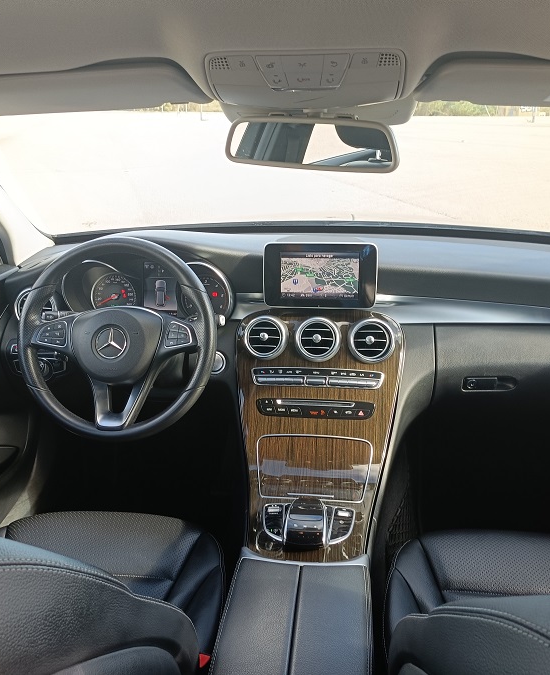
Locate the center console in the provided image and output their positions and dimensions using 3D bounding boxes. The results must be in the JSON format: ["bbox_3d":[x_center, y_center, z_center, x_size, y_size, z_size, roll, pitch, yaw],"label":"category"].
[{"bbox_3d":[0.066,0.084,1.139,0.325,0.420,0.490,2,20,7],"label":"center console"}]

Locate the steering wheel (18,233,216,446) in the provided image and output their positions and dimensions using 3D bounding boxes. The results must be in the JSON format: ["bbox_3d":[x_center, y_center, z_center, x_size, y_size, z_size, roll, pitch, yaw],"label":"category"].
[{"bbox_3d":[-0.290,0.001,1.210,0.375,0.375,0.110,2,-4,7],"label":"steering wheel"}]

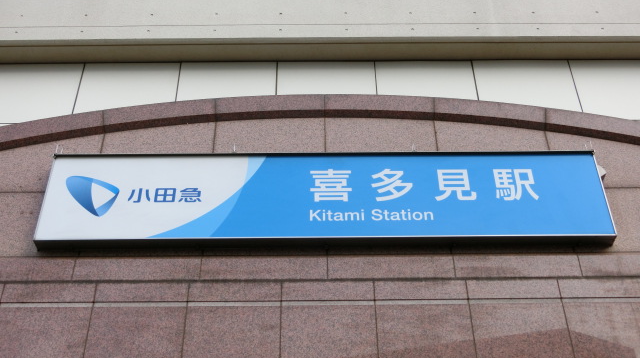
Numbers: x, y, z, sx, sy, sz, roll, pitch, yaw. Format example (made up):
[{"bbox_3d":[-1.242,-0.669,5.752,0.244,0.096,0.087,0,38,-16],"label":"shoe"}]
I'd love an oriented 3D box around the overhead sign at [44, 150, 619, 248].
[{"bbox_3d":[0.046,0.166,6.616,4.420,0.835,0.161,0,-39,-1],"label":"overhead sign"}]

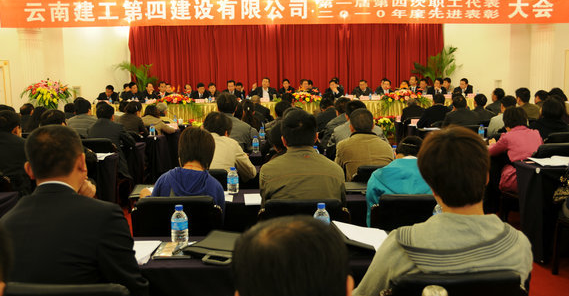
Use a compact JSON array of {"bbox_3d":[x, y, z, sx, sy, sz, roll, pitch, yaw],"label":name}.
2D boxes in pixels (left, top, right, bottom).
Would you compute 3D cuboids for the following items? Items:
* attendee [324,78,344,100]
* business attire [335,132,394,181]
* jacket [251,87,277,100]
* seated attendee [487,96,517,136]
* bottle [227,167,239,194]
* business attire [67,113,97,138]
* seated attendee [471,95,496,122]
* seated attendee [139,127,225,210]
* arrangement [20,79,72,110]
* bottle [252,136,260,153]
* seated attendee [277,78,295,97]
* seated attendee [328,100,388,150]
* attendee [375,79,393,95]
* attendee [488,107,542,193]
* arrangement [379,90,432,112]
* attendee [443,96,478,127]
[{"bbox_3d":[1.132,-0.939,13.769,0.520,1.200,0.650,-1,7,0],"label":"attendee"},{"bbox_3d":[0.589,0.187,4.536,0.480,0.620,0.420,-1,7,0],"label":"business attire"},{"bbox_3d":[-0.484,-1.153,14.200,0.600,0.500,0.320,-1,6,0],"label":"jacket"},{"bbox_3d":[2.341,0.075,6.658,0.500,1.263,0.780,-2,6,-17],"label":"seated attendee"},{"bbox_3d":[-0.321,0.199,3.800,0.068,0.162,0.068,-1,6,0],"label":"bottle"},{"bbox_3d":[-2.346,-0.090,7.236,0.480,0.620,0.400,0,7,6],"label":"business attire"},{"bbox_3d":[2.887,-0.183,9.286,0.480,1.250,0.750,-2,6,-15],"label":"seated attendee"},{"bbox_3d":[-0.530,0.492,3.362,0.480,1.210,0.750,-1,6,0],"label":"seated attendee"},{"bbox_3d":[-4.484,-0.970,11.600,0.900,0.620,0.720,0,6,0],"label":"arrangement"},{"bbox_3d":[-0.267,-0.031,5.880,0.066,0.157,0.066,0,6,0],"label":"bottle"},{"bbox_3d":[0.065,-1.026,14.870,0.460,1.260,0.720,-1,6,0],"label":"seated attendee"},{"bbox_3d":[0.633,0.216,5.362,0.500,1.268,0.780,-1,6,-8],"label":"seated attendee"},{"bbox_3d":[2.181,-0.869,13.180,0.500,1.189,0.700,0,6,0],"label":"attendee"},{"bbox_3d":[1.959,0.235,5.564,0.500,1.200,0.750,-4,6,-28],"label":"attendee"},{"bbox_3d":[2.673,-1.038,13.600,1.100,0.480,0.450,-1,6,0],"label":"arrangement"},{"bbox_3d":[2.274,-0.068,8.190,0.500,1.260,0.750,-2,6,-8],"label":"attendee"}]

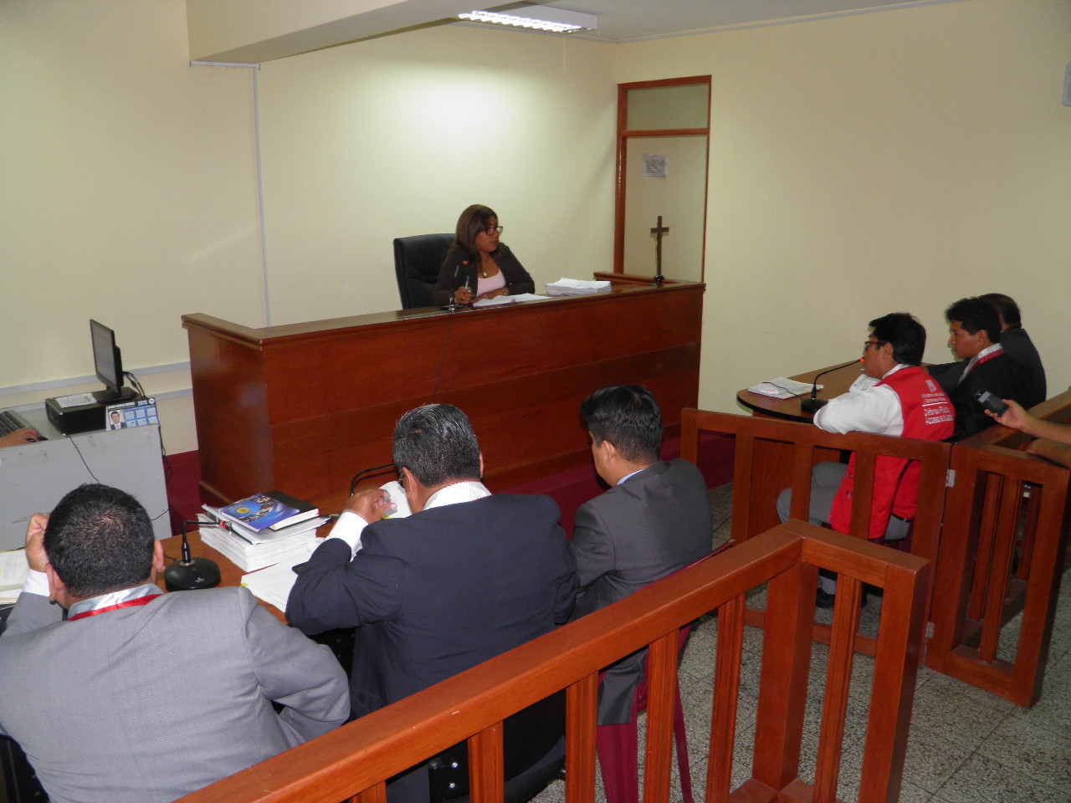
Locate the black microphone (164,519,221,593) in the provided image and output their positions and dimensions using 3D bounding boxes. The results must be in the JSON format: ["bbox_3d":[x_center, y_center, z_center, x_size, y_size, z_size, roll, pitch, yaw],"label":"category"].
[{"bbox_3d":[-0.939,0.406,2.406,0.210,0.170,0.155,3,15,11],"label":"black microphone"}]

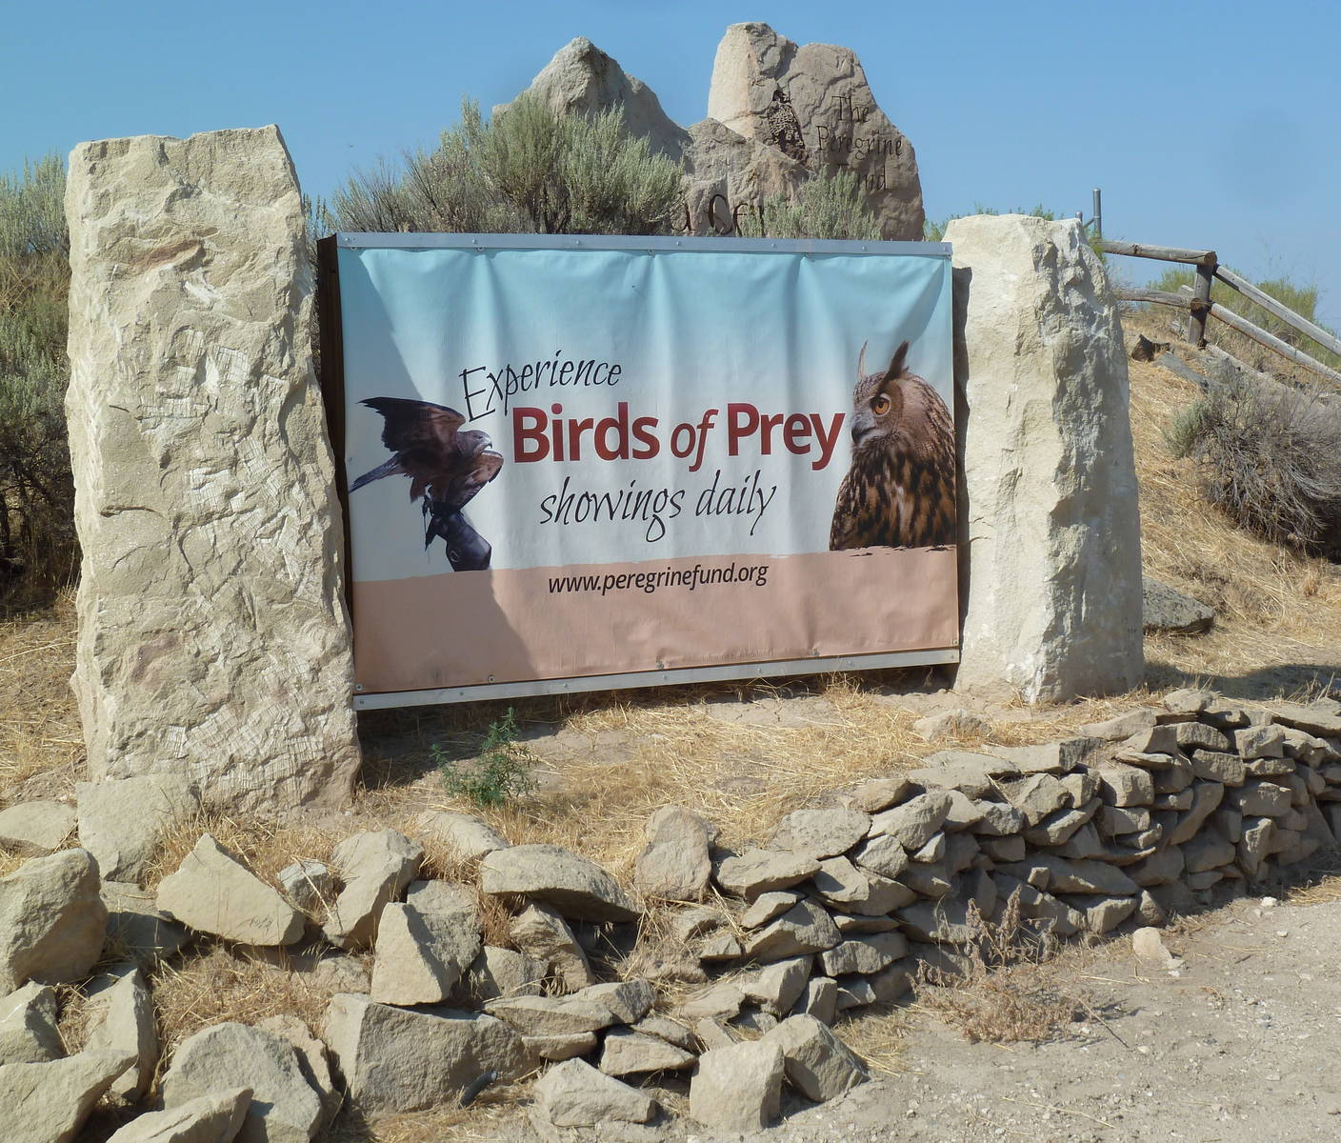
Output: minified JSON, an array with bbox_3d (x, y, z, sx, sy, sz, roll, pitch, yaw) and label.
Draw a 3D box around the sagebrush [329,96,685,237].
[{"bbox_3d":[-0.899,-2.037,13.300,1.950,1.150,1.500,-1,4,0],"label":"sagebrush"}]

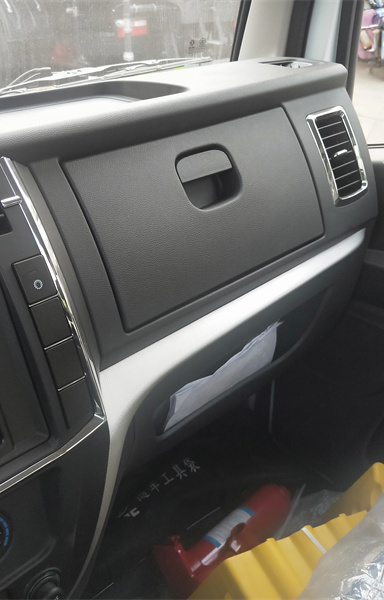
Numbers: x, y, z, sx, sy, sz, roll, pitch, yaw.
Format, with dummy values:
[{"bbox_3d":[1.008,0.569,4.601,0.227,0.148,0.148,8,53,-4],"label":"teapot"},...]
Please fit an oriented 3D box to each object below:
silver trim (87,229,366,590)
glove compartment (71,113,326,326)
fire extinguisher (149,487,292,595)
[{"bbox_3d":[0.045,0.158,0.794,0.467,0.451,0.121,-26,39,-36],"label":"silver trim"},{"bbox_3d":[0.006,-0.100,0.654,0.314,0.168,0.085,-26,11,-36],"label":"glove compartment"},{"bbox_3d":[0.060,0.441,1.061,0.285,0.095,0.088,-24,19,-35],"label":"fire extinguisher"}]

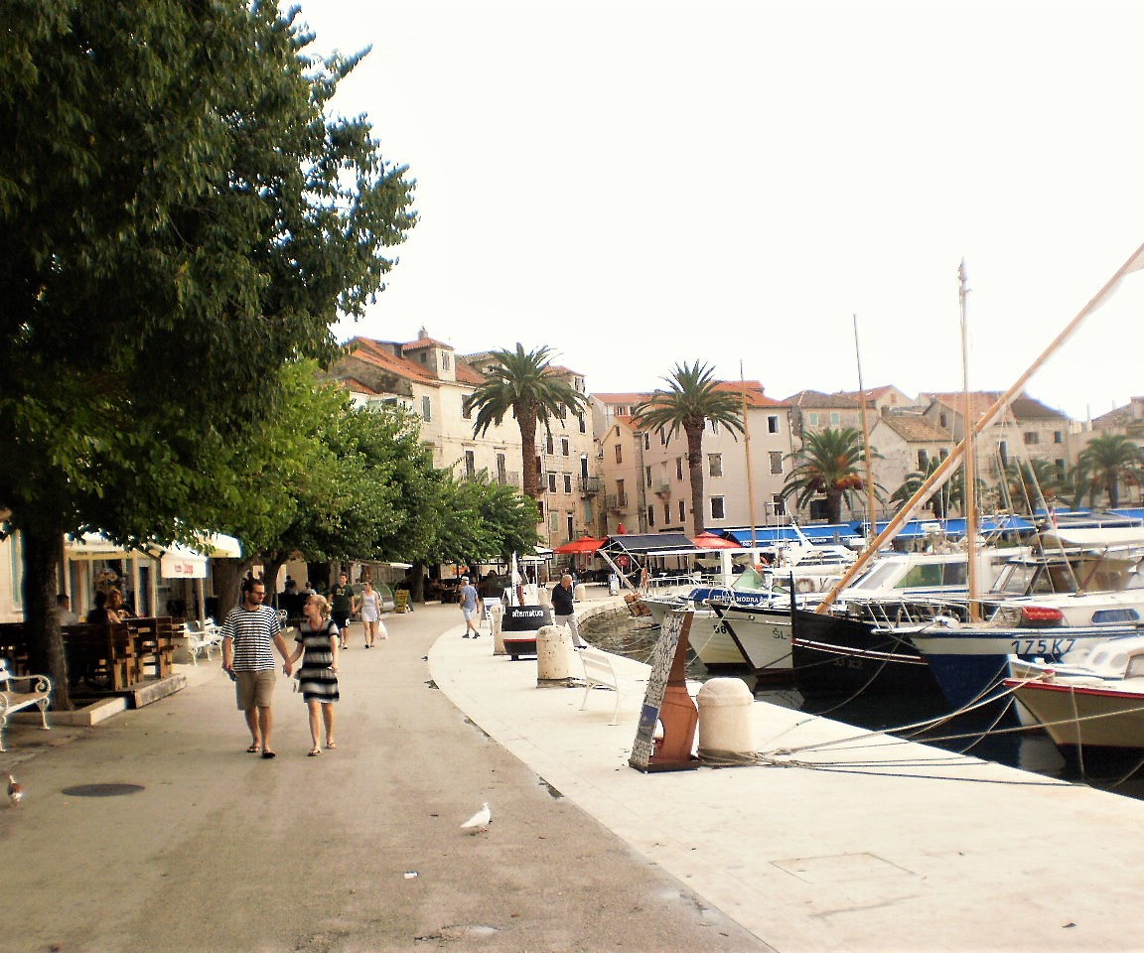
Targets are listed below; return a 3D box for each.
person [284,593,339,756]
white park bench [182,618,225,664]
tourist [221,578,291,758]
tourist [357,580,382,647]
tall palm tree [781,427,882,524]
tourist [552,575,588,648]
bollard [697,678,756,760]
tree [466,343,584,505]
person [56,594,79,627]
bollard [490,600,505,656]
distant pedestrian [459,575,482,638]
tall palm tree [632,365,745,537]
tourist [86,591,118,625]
[{"bbox_3d":[-2.614,2.002,14.100,0.530,1.630,0.400,-3,-4,-6],"label":"person"},{"bbox_3d":[-7.974,3.550,29.600,0.650,0.820,1.700,-3,-4,-7],"label":"white park bench"},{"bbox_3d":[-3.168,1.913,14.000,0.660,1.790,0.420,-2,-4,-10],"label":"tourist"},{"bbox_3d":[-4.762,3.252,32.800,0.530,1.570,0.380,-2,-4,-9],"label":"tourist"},{"bbox_3d":[18.214,1.732,96.028,6.900,9.330,6.900,-4,-4,0],"label":"tall palm tree"},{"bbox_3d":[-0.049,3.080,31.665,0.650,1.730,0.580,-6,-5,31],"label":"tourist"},{"bbox_3d":[1.468,2.318,13.350,0.550,0.790,0.550,-3,-4,0],"label":"bollard"},{"bbox_3d":[-2.294,-0.265,82.216,7.100,14.540,7.100,-4,-4,0],"label":"tree"},{"bbox_3d":[-7.736,2.469,21.543,0.520,1.280,0.700,-5,-4,34],"label":"person"},{"bbox_3d":[-1.554,3.244,29.500,0.300,1.080,0.300,-3,-4,0],"label":"bollard"},{"bbox_3d":[-2.829,3.706,39.452,0.550,1.750,0.600,0,-5,-45],"label":"distant pedestrian"},{"bbox_3d":[8.431,-0.239,94.197,7.400,14.610,7.400,-4,-4,0],"label":"tall palm tree"},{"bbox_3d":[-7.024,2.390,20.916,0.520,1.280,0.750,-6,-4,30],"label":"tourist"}]

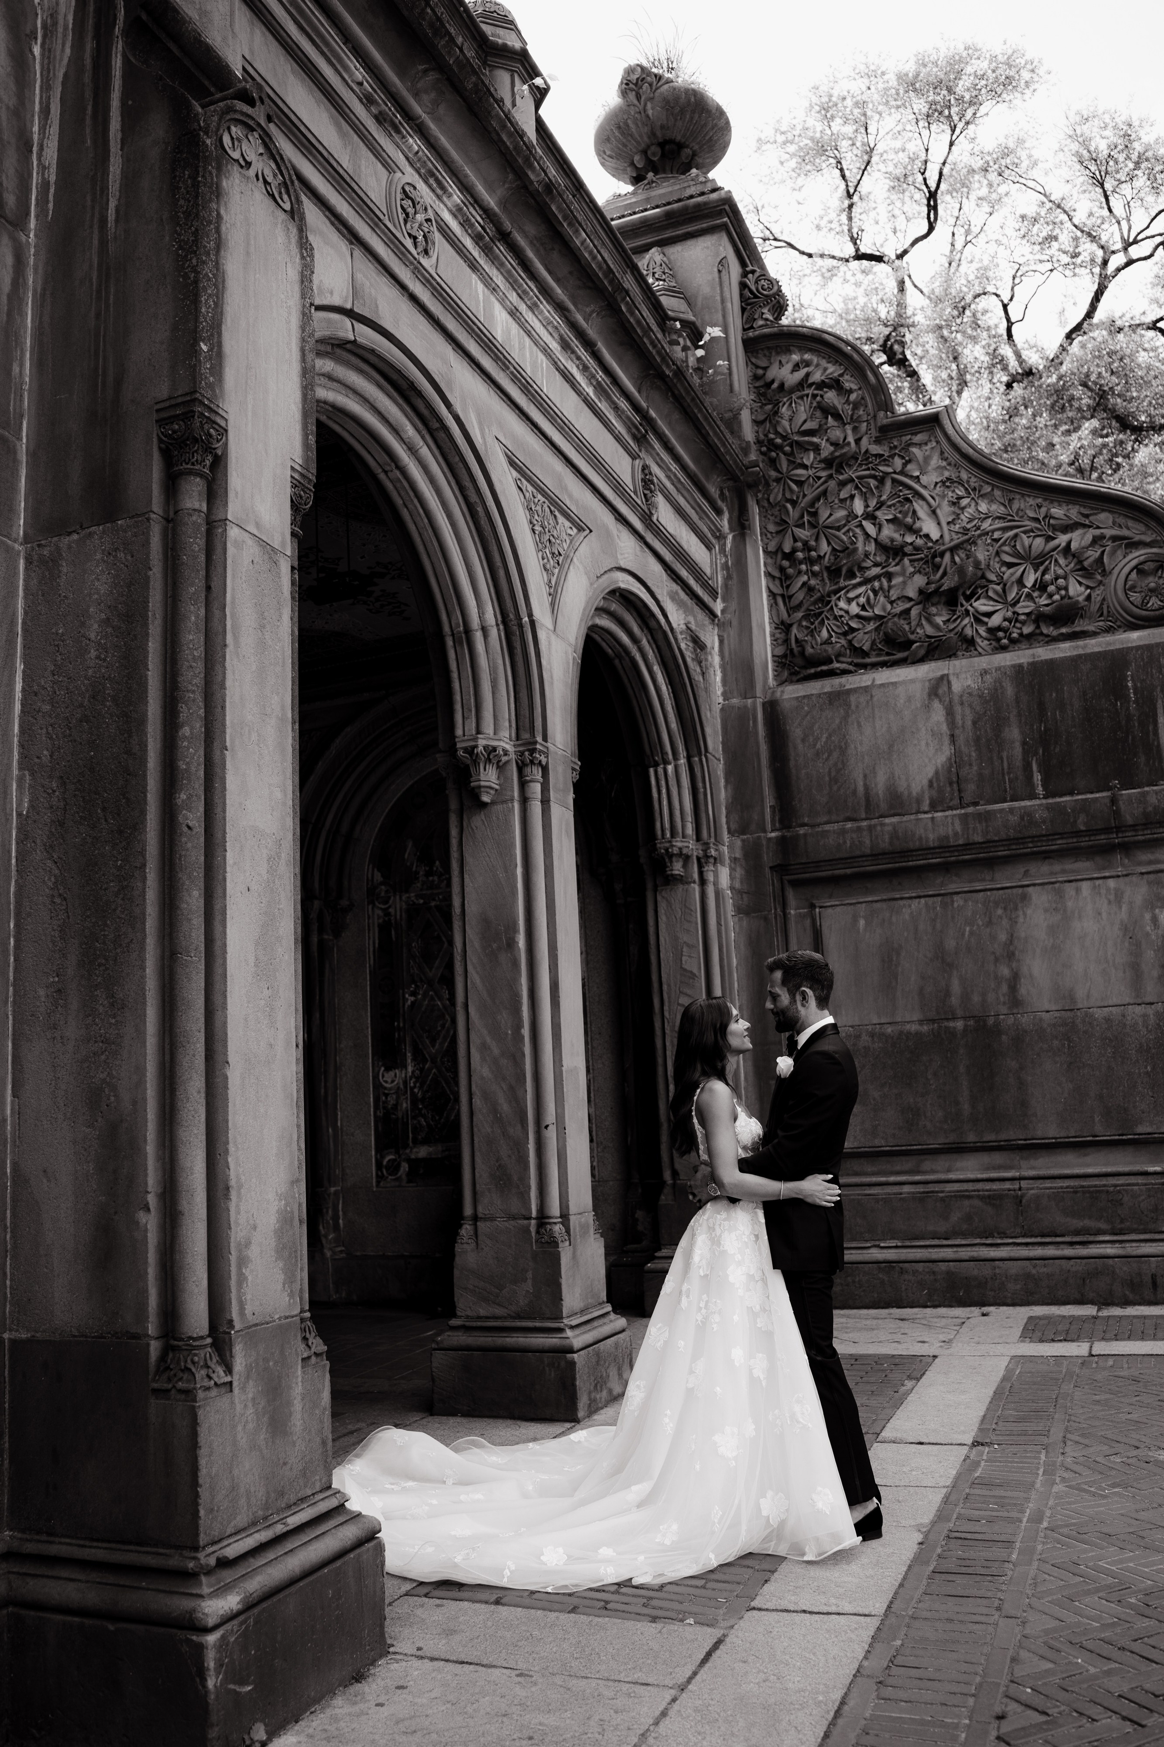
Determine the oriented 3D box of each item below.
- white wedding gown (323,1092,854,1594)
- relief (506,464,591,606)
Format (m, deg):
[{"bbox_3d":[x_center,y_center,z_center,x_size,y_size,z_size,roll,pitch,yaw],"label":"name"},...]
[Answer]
[{"bbox_3d":[-0.040,1.440,4.611,1.880,1.360,1.500,-4,-10,6],"label":"white wedding gown"},{"bbox_3d":[-0.174,-1.647,6.930,0.090,0.620,1.000,-7,-11,22],"label":"relief"}]

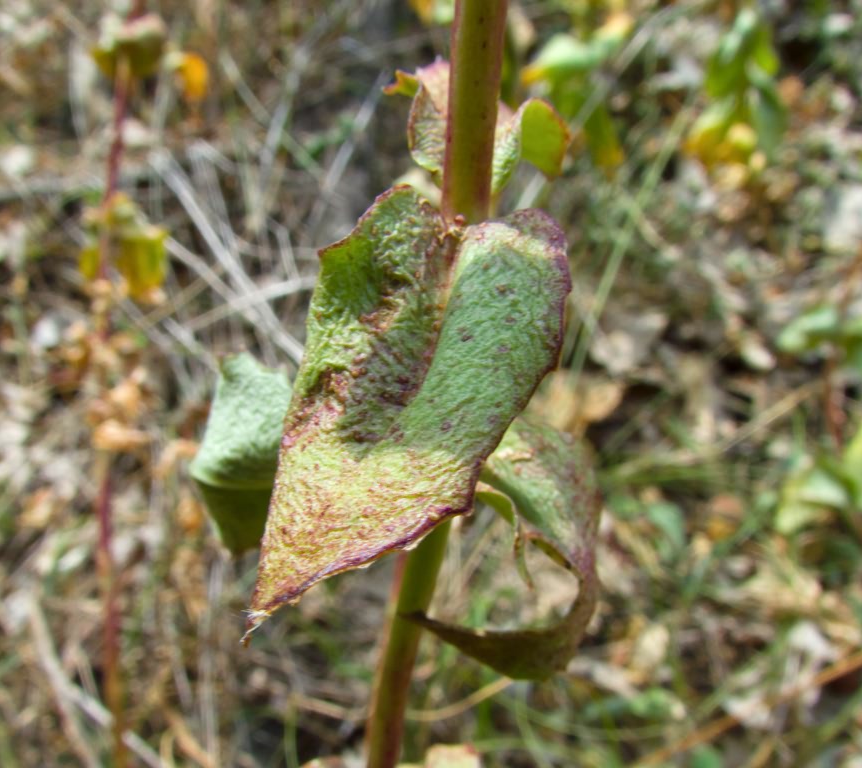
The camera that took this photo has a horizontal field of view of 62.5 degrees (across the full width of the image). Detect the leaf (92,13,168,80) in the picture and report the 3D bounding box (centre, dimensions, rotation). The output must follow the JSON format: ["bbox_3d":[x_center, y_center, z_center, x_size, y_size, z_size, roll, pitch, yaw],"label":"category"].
[{"bbox_3d":[-0.170,-0.190,0.400,0.043,0.031,0.030,0,30,0],"label":"leaf"}]

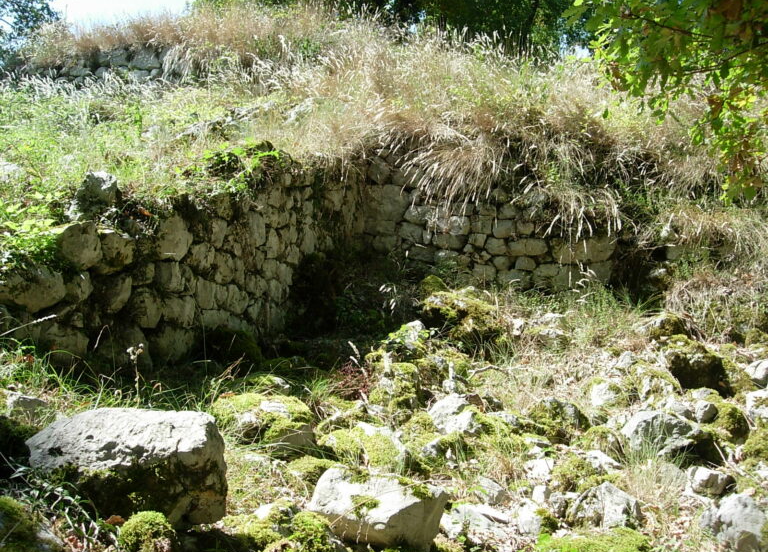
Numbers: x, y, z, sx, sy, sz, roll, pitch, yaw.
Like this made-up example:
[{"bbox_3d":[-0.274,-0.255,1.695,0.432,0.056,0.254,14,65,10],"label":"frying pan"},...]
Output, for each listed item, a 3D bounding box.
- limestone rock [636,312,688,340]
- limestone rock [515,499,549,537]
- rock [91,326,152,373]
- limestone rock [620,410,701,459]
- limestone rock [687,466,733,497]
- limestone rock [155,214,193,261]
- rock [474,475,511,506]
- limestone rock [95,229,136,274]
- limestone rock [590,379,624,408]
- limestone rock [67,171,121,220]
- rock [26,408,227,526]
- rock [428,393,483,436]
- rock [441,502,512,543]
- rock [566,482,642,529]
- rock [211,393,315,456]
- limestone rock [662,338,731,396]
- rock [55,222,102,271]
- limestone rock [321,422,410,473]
[{"bbox_3d":[2.178,0.403,6.601,0.374,0.224,0.299,0,5,0],"label":"limestone rock"},{"bbox_3d":[0.595,0.974,3.400,0.135,0.135,0.125,0,8,0],"label":"limestone rock"},{"bbox_3d":[-1.706,0.473,5.500,0.360,0.300,0.290,-6,10,-35],"label":"rock"},{"bbox_3d":[1.522,0.881,4.651,0.408,0.256,0.306,0,5,0],"label":"limestone rock"},{"bbox_3d":[1.594,1.008,4.120,0.211,0.136,0.169,0,5,0],"label":"limestone rock"},{"bbox_3d":[-1.460,-0.267,5.850,0.248,0.318,0.223,-2,6,-25],"label":"limestone rock"},{"bbox_3d":[0.476,0.946,3.700,0.150,0.120,0.130,0,8,0],"label":"rock"},{"bbox_3d":[-1.720,-0.157,5.400,0.250,0.270,0.260,-6,10,-35],"label":"limestone rock"},{"bbox_3d":[1.272,0.669,4.800,0.195,0.155,0.170,0,8,0],"label":"limestone rock"},{"bbox_3d":[-1.861,-0.516,5.400,0.320,0.290,0.270,-3,9,-20],"label":"limestone rock"},{"bbox_3d":[-1.093,0.813,3.580,0.820,0.370,0.520,-1,8,-5],"label":"rock"},{"bbox_3d":[0.414,0.813,4.901,0.310,0.256,0.263,0,5,0],"label":"rock"},{"bbox_3d":[0.413,1.108,3.780,0.317,0.143,0.254,0,5,0],"label":"rock"},{"bbox_3d":[1.018,1.067,3.901,0.332,0.191,0.249,0,5,0],"label":"rock"},{"bbox_3d":[-0.620,0.757,4.300,0.500,0.290,0.400,-1,8,-10],"label":"rock"},{"bbox_3d":[1.909,0.553,5.150,0.400,0.330,0.340,-1,8,-10],"label":"limestone rock"},{"bbox_3d":[-1.902,-0.184,5.250,0.280,0.280,0.270,-5,9,-30],"label":"rock"},{"bbox_3d":[-0.097,0.921,4.501,0.470,0.238,0.367,1,5,10],"label":"limestone rock"}]

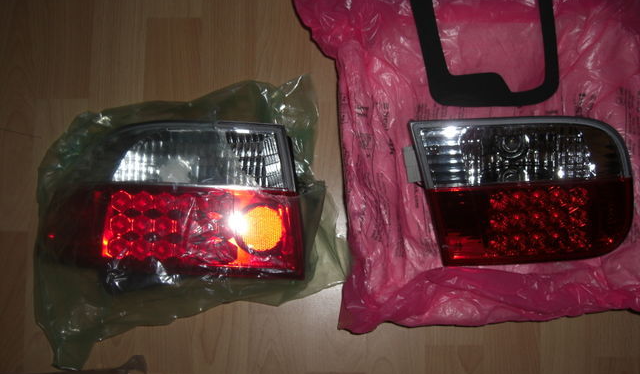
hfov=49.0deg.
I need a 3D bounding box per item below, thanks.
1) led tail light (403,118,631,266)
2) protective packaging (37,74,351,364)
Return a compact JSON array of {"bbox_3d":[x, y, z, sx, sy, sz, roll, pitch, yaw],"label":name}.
[{"bbox_3d":[0.209,0.009,0.756,0.228,0.085,0.151,0,83,0],"label":"led tail light"},{"bbox_3d":[-0.148,0.034,0.756,0.348,0.120,0.304,-6,83,-1],"label":"protective packaging"}]

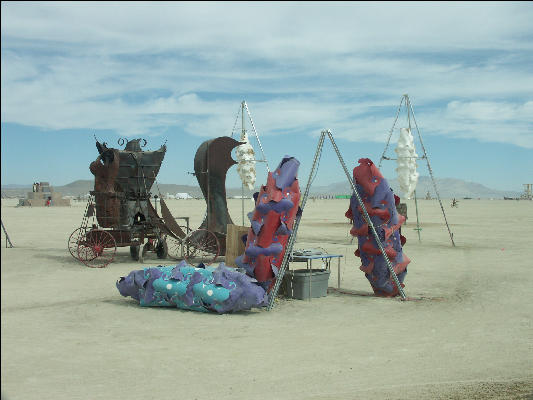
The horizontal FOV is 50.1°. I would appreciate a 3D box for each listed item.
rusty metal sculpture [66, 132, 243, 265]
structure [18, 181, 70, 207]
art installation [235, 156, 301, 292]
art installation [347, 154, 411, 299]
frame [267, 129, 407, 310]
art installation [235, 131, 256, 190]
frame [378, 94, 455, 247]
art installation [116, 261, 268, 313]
[{"bbox_3d":[-2.741,-0.030,14.200,4.100,3.200,2.000,0,0,-14],"label":"rusty metal sculpture"},{"bbox_3d":[-39.456,-1.069,101.500,8.900,4.300,8.000,0,0,-17],"label":"structure"},{"bbox_3d":[0.050,0.442,9.500,0.920,2.300,0.900,12,0,0],"label":"art installation"},{"bbox_3d":[1.834,0.467,9.500,0.900,2.300,0.900,-7,0,0],"label":"art installation"},{"bbox_3d":[0.880,0.220,9.380,2.400,2.740,2.200,0,0,-13],"label":"frame"},{"bbox_3d":[-0.737,-1.456,21.000,0.800,2.200,0.800,0,0,0],"label":"art installation"},{"bbox_3d":[4.852,-1.078,20.400,3.400,5.260,2.800,0,0,14],"label":"frame"},{"bbox_3d":[-1.090,1.220,8.420,2.200,0.750,0.850,0,0,12],"label":"art installation"}]

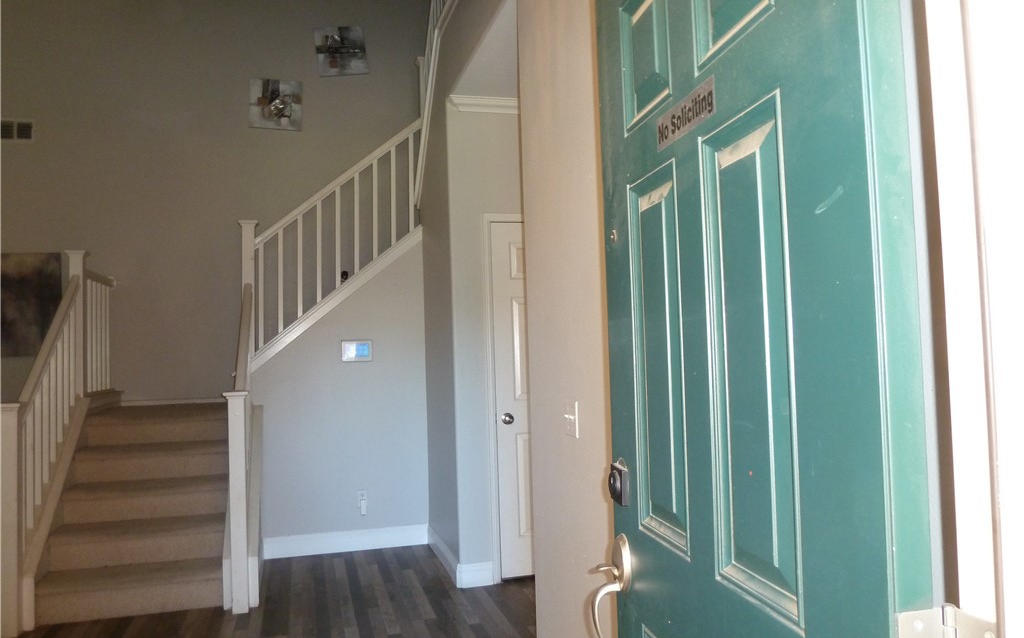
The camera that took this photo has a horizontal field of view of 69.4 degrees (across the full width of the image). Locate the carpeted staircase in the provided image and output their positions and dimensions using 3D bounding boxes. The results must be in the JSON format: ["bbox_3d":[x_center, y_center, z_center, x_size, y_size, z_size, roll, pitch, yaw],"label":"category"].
[{"bbox_3d":[-2.209,1.088,4.728,0.900,0.970,2.000,-1,-3,-16],"label":"carpeted staircase"}]

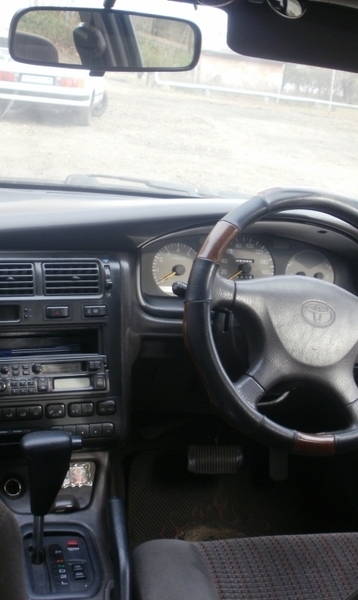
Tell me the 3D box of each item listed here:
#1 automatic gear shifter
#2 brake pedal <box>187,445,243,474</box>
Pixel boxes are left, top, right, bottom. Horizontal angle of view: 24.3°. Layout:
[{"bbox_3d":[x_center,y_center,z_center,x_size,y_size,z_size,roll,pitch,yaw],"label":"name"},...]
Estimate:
[{"bbox_3d":[-0.170,0.261,1.105,0.075,0.168,0.055,-1,11,-16],"label":"automatic gear shifter"},{"bbox_3d":[0.075,0.330,1.720,0.116,0.055,0.033,-1,-16,-16],"label":"brake pedal"}]

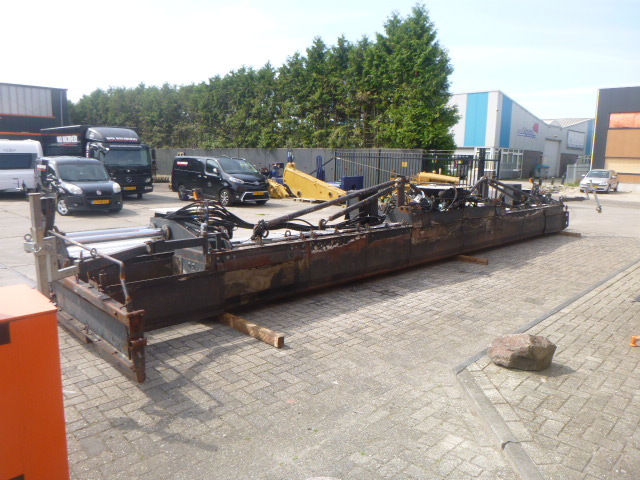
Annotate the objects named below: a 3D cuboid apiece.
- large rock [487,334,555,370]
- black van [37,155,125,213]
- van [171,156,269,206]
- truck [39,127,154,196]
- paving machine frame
[{"bbox_3d":[1.701,0.903,3.880,0.520,0.260,0.380,5,10,25],"label":"large rock"},{"bbox_3d":[-7.950,-1.820,15.300,1.750,1.760,4.050,-8,13,-43],"label":"black van"},{"bbox_3d":[-4.150,-2.530,19.500,4.850,1.900,1.920,9,12,42],"label":"van"},{"bbox_3d":[-11.500,-3.970,23.600,8.200,3.450,2.500,10,13,44],"label":"truck"},{"bbox_3d":[1.550,-0.362,7.971,10.900,1.420,2.930,-8,13,-44],"label":"paving machine frame"}]

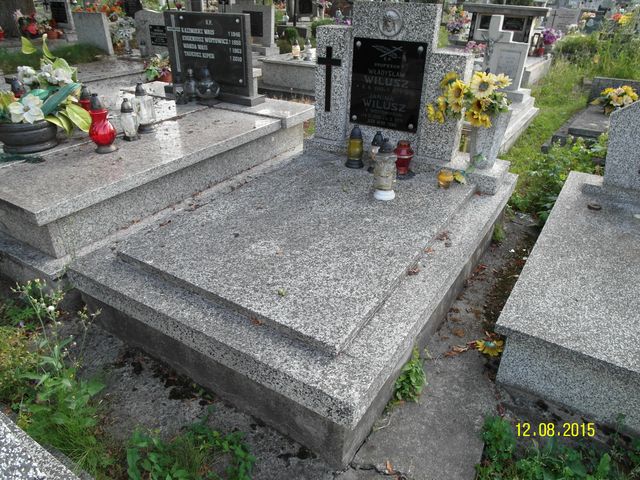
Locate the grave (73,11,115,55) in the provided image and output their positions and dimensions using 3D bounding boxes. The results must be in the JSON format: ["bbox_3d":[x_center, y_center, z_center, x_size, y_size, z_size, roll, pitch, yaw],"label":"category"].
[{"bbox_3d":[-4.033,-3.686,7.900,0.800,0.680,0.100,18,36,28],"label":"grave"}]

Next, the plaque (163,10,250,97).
[{"bbox_3d":[-0.840,-1.410,3.339,0.814,0.539,0.077,18,36,28],"label":"plaque"}]

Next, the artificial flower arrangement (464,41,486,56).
[{"bbox_3d":[1.998,-2.460,5.700,0.270,0.200,0.240,18,36,28],"label":"artificial flower arrangement"}]

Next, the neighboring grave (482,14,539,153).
[{"bbox_3d":[1.702,-1.701,4.638,0.979,1.092,2.029,17,33,28],"label":"neighboring grave"}]

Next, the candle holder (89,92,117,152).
[{"bbox_3d":[-1.211,-0.647,2.465,0.147,0.302,0.147,17,33,28],"label":"candle holder"}]

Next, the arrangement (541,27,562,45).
[{"bbox_3d":[3.183,-2.811,6.100,0.290,0.250,0.260,18,36,28],"label":"arrangement"}]

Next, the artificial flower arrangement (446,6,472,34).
[{"bbox_3d":[2.387,-3.783,7.646,0.371,0.422,0.330,17,33,28],"label":"artificial flower arrangement"}]

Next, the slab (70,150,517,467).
[{"bbox_3d":[0.064,-0.037,2.444,1.438,0.352,2.074,18,36,28],"label":"slab"}]

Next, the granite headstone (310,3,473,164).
[{"bbox_3d":[0.426,-1.019,2.811,1.004,0.865,0.154,17,33,28],"label":"granite headstone"}]

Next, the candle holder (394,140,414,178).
[{"bbox_3d":[0.515,-0.490,2.703,0.119,0.217,0.119,0,29,0],"label":"candle holder"}]

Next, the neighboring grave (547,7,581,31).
[{"bbox_3d":[4.720,-4.245,8.600,0.640,0.560,0.140,18,36,28],"label":"neighboring grave"}]

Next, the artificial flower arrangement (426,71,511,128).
[{"bbox_3d":[0.843,-0.798,2.519,0.460,0.330,0.330,18,36,28],"label":"artificial flower arrangement"}]

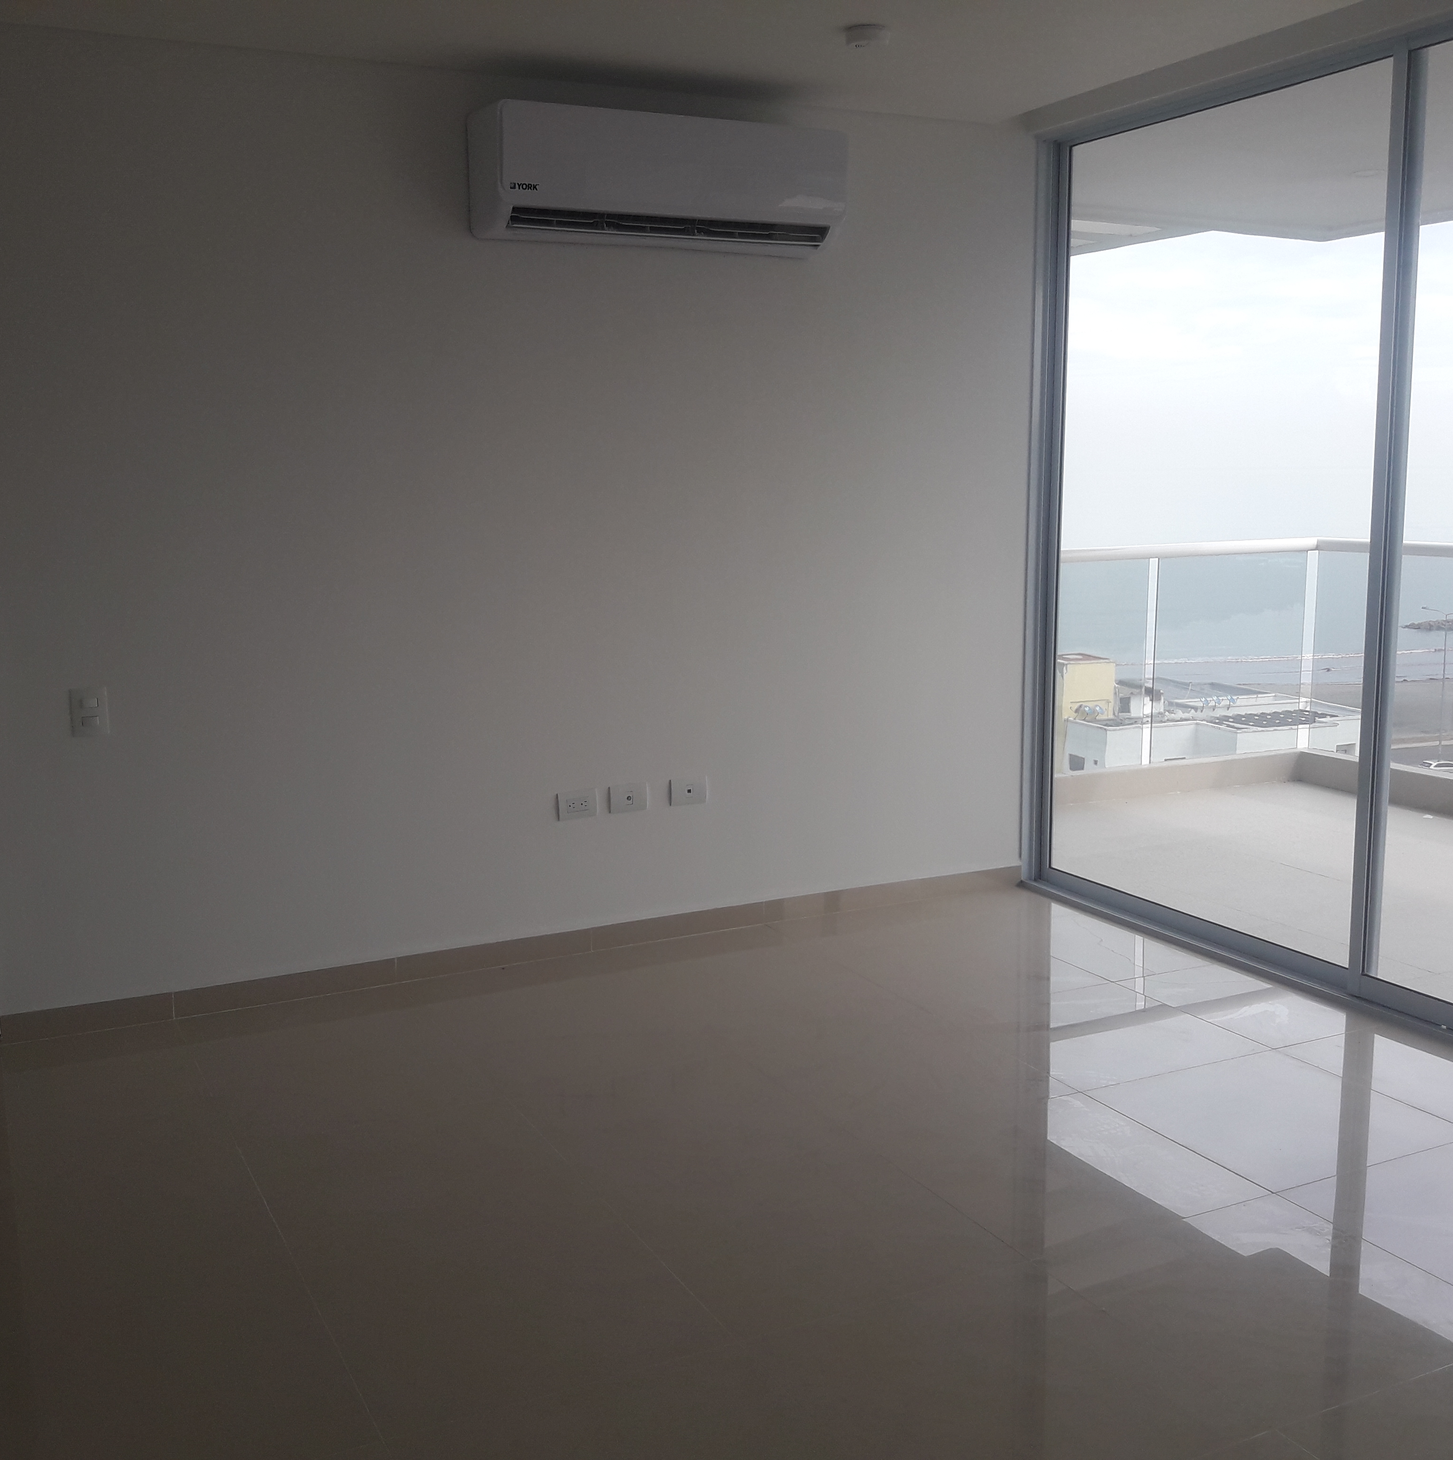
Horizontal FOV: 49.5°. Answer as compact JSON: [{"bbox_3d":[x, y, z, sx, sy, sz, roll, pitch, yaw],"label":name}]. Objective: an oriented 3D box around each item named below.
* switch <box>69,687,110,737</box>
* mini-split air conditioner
[{"bbox_3d":[-1.643,-0.045,4.066,0.090,0.125,0.012,-5,10,-26],"label":"switch"},{"bbox_3d":[-0.175,-1.548,4.462,1.079,0.332,0.228,-5,10,-26],"label":"mini-split air conditioner"}]

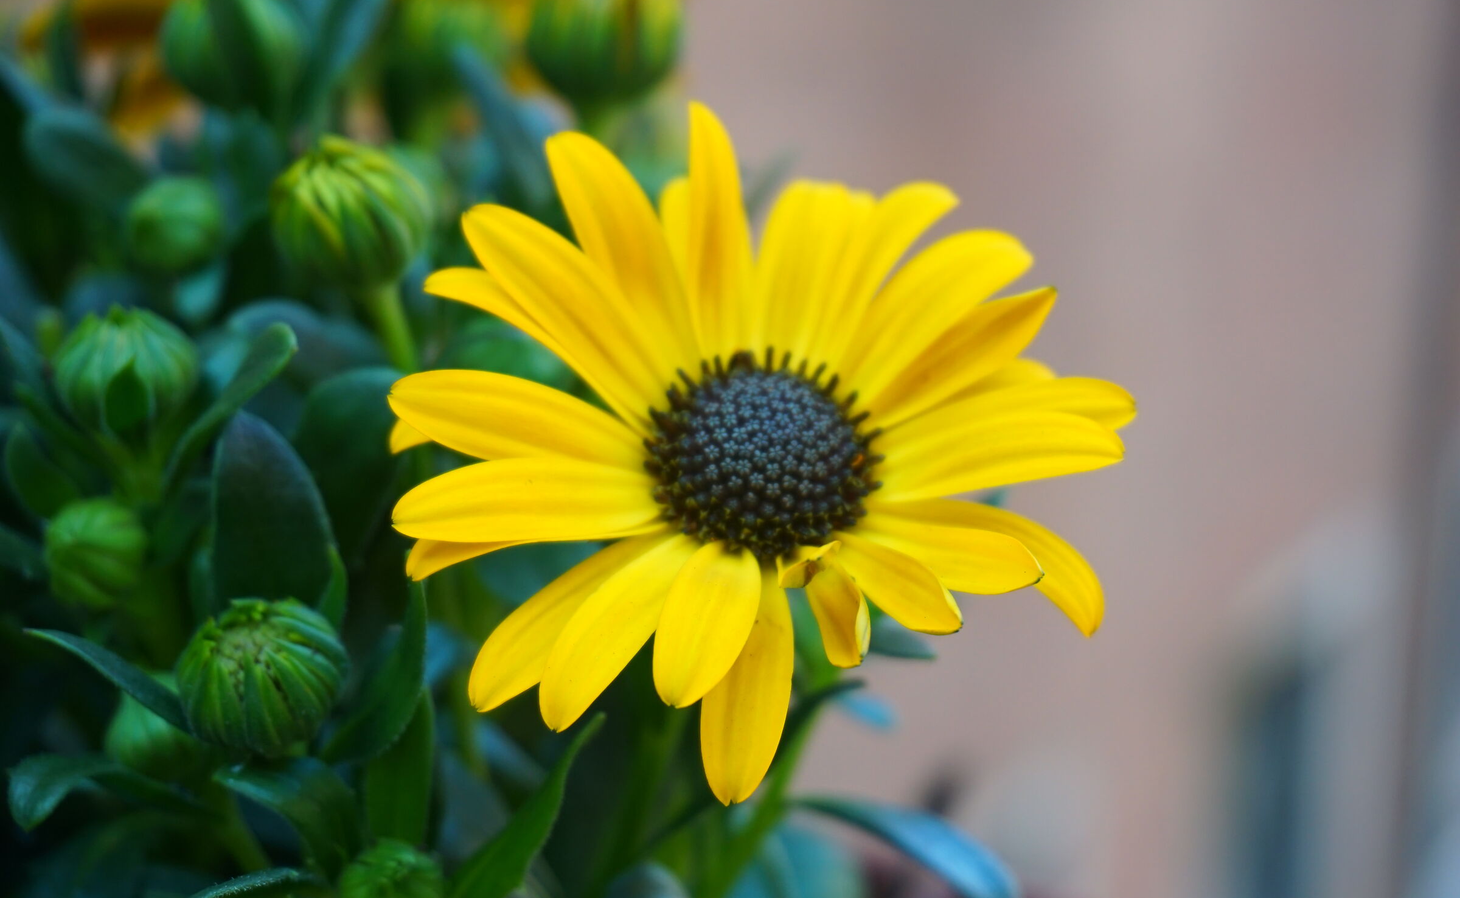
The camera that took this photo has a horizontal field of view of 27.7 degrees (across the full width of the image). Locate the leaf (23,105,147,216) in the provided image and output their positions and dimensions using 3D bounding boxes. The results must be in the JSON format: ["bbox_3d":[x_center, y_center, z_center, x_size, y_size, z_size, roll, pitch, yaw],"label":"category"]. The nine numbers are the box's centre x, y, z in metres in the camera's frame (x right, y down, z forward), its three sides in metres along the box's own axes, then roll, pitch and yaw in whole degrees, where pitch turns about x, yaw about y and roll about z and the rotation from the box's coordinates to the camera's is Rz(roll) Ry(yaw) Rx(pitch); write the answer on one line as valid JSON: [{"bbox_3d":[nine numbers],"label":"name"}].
[{"bbox_3d":[-0.073,-0.033,0.335,0.019,0.005,0.011,41,39,5],"label":"leaf"}]

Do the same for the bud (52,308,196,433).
[{"bbox_3d":[-0.061,-0.008,0.298,0.014,0.013,0.014,0,18,0],"label":"bud"}]

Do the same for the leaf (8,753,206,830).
[{"bbox_3d":[-0.060,0.033,0.287,0.020,0.007,0.011,-7,19,-21],"label":"leaf"}]

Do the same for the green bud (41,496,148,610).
[{"bbox_3d":[-0.065,0.011,0.302,0.011,0.011,0.011,-39,40,0],"label":"green bud"}]

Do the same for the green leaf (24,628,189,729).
[{"bbox_3d":[-0.058,0.022,0.275,0.019,0.005,0.009,24,20,-3],"label":"green leaf"}]

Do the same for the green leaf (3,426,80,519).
[{"bbox_3d":[-0.070,0.003,0.302,0.006,0.012,0.004,-37,12,-17],"label":"green leaf"}]

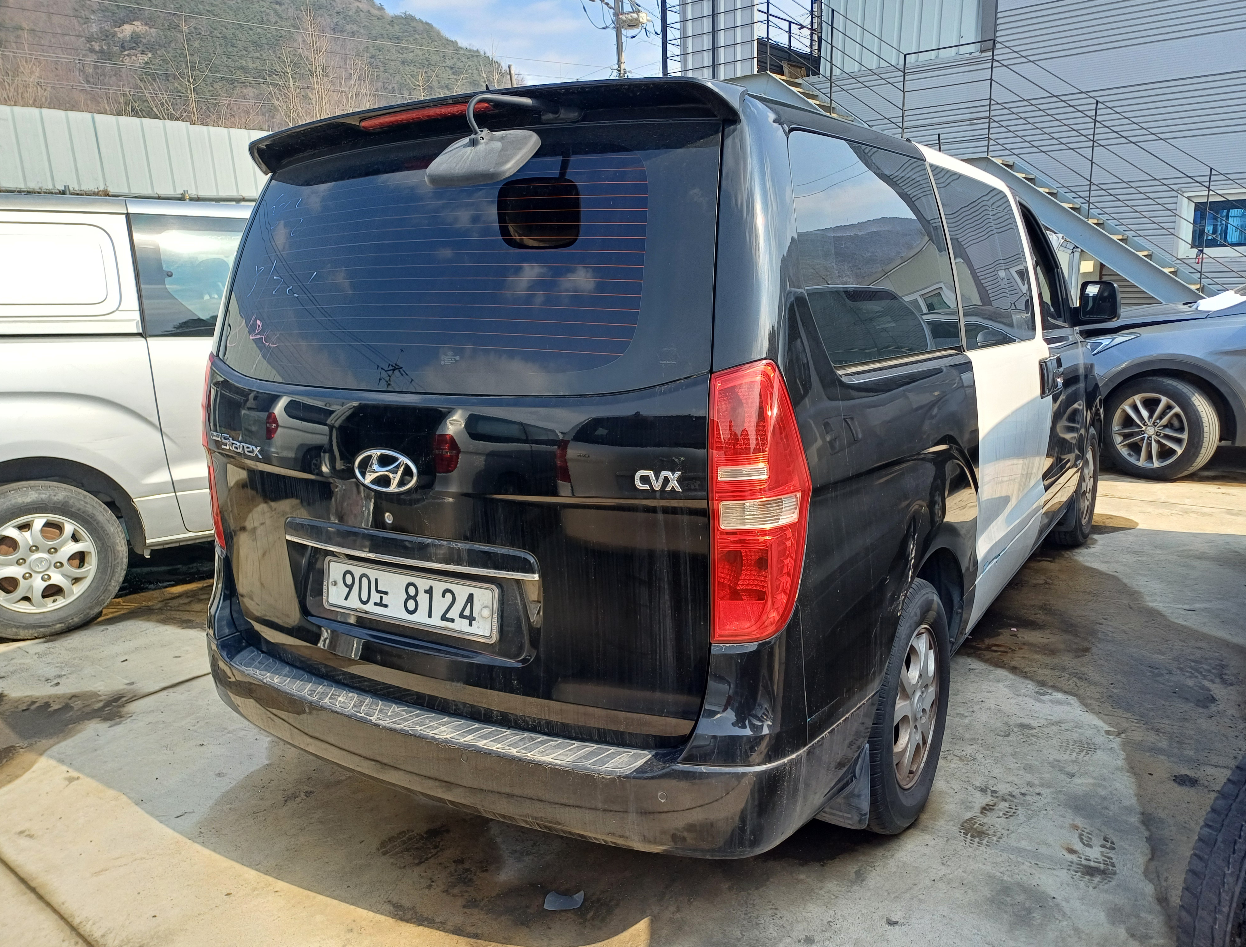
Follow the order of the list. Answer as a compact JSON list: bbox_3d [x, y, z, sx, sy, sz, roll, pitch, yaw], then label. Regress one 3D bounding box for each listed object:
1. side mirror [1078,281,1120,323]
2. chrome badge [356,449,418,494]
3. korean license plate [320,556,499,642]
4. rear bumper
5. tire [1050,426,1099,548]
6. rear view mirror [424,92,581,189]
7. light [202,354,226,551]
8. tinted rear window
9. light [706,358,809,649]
[{"bbox_3d":[2.338,-0.845,4.488,0.193,0.223,0.122,4,13,33],"label":"side mirror"},{"bbox_3d":[-0.530,-0.005,2.042,0.198,0.100,0.020,4,3,33],"label":"chrome badge"},{"bbox_3d":[-0.502,0.284,2.098,0.548,0.120,0.025,4,3,33],"label":"korean license plate"},{"bbox_3d":[-0.383,0.606,2.319,1.908,0.289,0.599,4,13,33],"label":"rear bumper"},{"bbox_3d":[2.554,0.063,5.223,0.223,0.711,0.711,4,13,33],"label":"tire"},{"bbox_3d":[-0.201,-0.645,1.765,0.213,0.193,0.365,4,13,33],"label":"rear view mirror"},{"bbox_3d":[-1.166,-0.047,2.596,0.183,0.538,0.173,4,13,33],"label":"light"},{"bbox_3d":[-0.457,-0.485,2.080,1.533,0.589,0.132,4,-7,33],"label":"tinted rear window"},{"bbox_3d":[0.254,0.058,1.678,0.183,0.538,0.173,4,13,33],"label":"light"}]

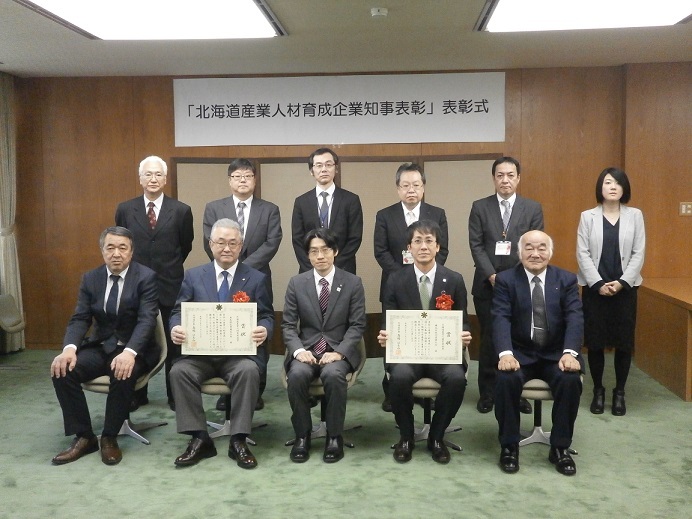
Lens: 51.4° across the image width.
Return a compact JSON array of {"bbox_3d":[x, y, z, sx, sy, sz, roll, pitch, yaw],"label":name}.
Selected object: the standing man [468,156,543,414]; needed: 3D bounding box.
[{"bbox_3d":[1.082,0.158,4.850,0.530,1.695,0.320,0,5,9],"label":"standing man"}]

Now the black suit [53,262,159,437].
[{"bbox_3d":[-1.354,0.498,4.225,0.530,0.920,0.650,0,5,5],"label":"black suit"}]

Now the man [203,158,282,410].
[{"bbox_3d":[-0.705,0.162,4.950,0.520,1.690,0.340,-1,5,-5],"label":"man"}]

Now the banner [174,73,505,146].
[{"bbox_3d":[-0.074,-1.357,6.543,3.012,0.610,0.020,0,5,3],"label":"banner"}]

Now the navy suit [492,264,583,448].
[{"bbox_3d":[1.084,0.523,4.117,0.530,0.900,0.650,1,5,10],"label":"navy suit"}]

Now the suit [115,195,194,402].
[{"bbox_3d":[-1.325,0.272,4.979,0.540,1.405,0.300,-1,5,-3],"label":"suit"}]

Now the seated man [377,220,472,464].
[{"bbox_3d":[0.461,0.422,4.228,0.540,1.290,0.810,0,5,3],"label":"seated man"}]

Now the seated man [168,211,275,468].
[{"bbox_3d":[-0.713,0.429,4.187,0.580,1.300,0.810,-1,5,-3],"label":"seated man"}]

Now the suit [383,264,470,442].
[{"bbox_3d":[0.478,0.493,4.273,0.500,0.940,0.670,0,5,3],"label":"suit"}]

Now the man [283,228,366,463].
[{"bbox_3d":[-0.127,0.446,4.255,0.500,1.245,0.800,0,5,2],"label":"man"}]

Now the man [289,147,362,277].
[{"bbox_3d":[-0.133,0.131,4.928,0.510,1.755,0.310,0,5,4],"label":"man"}]

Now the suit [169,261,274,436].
[{"bbox_3d":[-0.722,0.494,4.239,0.570,0.940,0.680,-1,5,-3],"label":"suit"}]

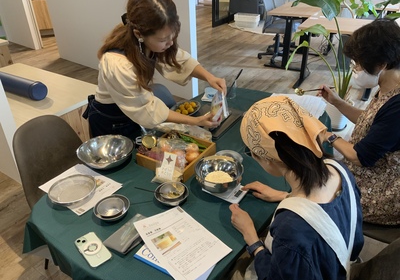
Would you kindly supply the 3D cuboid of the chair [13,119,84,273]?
[{"bbox_3d":[-0.606,0.303,1.792,0.530,0.850,0.460,14,34,24],"label":"chair"}]

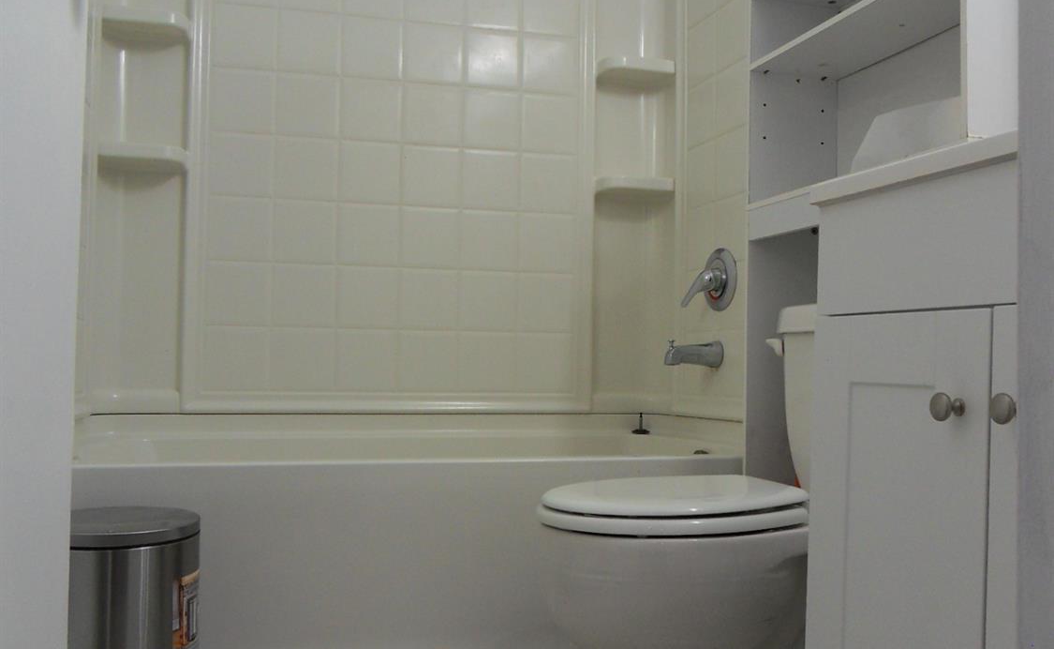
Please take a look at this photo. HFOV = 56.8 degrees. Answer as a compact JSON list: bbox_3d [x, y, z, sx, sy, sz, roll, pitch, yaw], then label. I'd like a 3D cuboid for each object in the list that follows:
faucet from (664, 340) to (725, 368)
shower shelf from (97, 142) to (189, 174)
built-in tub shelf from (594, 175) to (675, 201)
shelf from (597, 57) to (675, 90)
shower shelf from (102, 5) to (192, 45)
[{"bbox_3d":[0.410,0.071,2.398,0.157,0.067,0.060,1,-2,-16],"label":"faucet"},{"bbox_3d":[-0.927,-0.393,2.333,0.235,0.060,0.125,1,-2,-16],"label":"shower shelf"},{"bbox_3d":[0.285,-0.374,2.684,0.230,0.055,0.125,1,-2,-16],"label":"built-in tub shelf"},{"bbox_3d":[0.290,-0.700,2.697,0.230,0.055,0.125,1,-2,-16],"label":"shelf"},{"bbox_3d":[-0.922,-0.713,2.345,0.235,0.055,0.125,1,-2,-16],"label":"shower shelf"}]

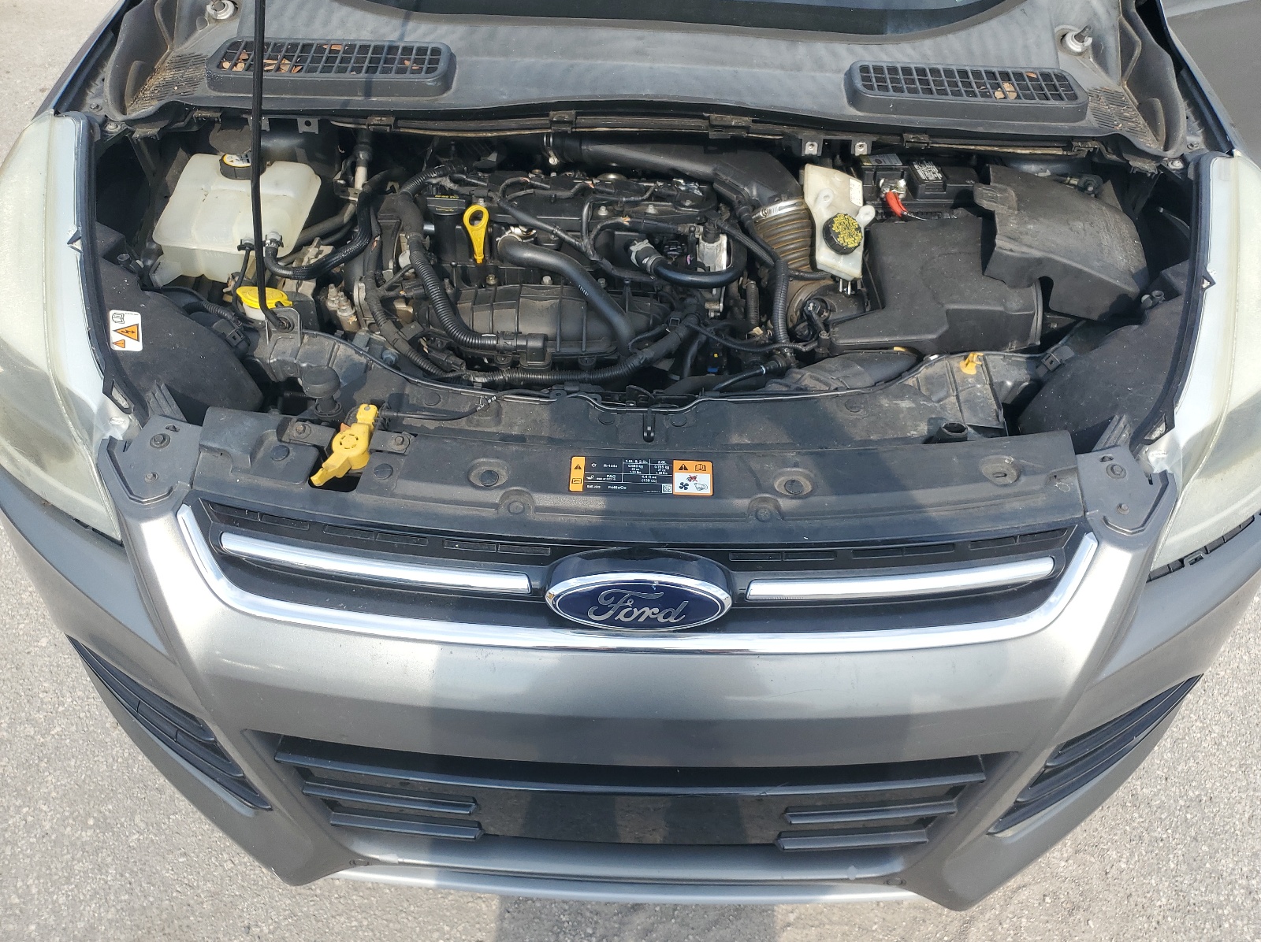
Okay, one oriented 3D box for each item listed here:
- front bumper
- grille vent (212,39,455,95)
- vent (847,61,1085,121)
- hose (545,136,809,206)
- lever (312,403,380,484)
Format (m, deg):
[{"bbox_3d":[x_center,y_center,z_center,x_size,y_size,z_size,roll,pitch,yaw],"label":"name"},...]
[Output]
[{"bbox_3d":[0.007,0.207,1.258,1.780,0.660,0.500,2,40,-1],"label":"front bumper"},{"bbox_3d":[-0.414,-0.561,1.327,0.328,0.046,0.094,2,48,0],"label":"grille vent"},{"bbox_3d":[0.476,-0.534,1.337,0.310,0.055,0.090,2,40,-1],"label":"vent"},{"bbox_3d":[0.073,-0.459,1.444,0.370,0.090,0.150,2,40,-1],"label":"hose"},{"bbox_3d":[-0.291,-0.027,0.983,0.041,0.033,0.110,13,45,11],"label":"lever"}]

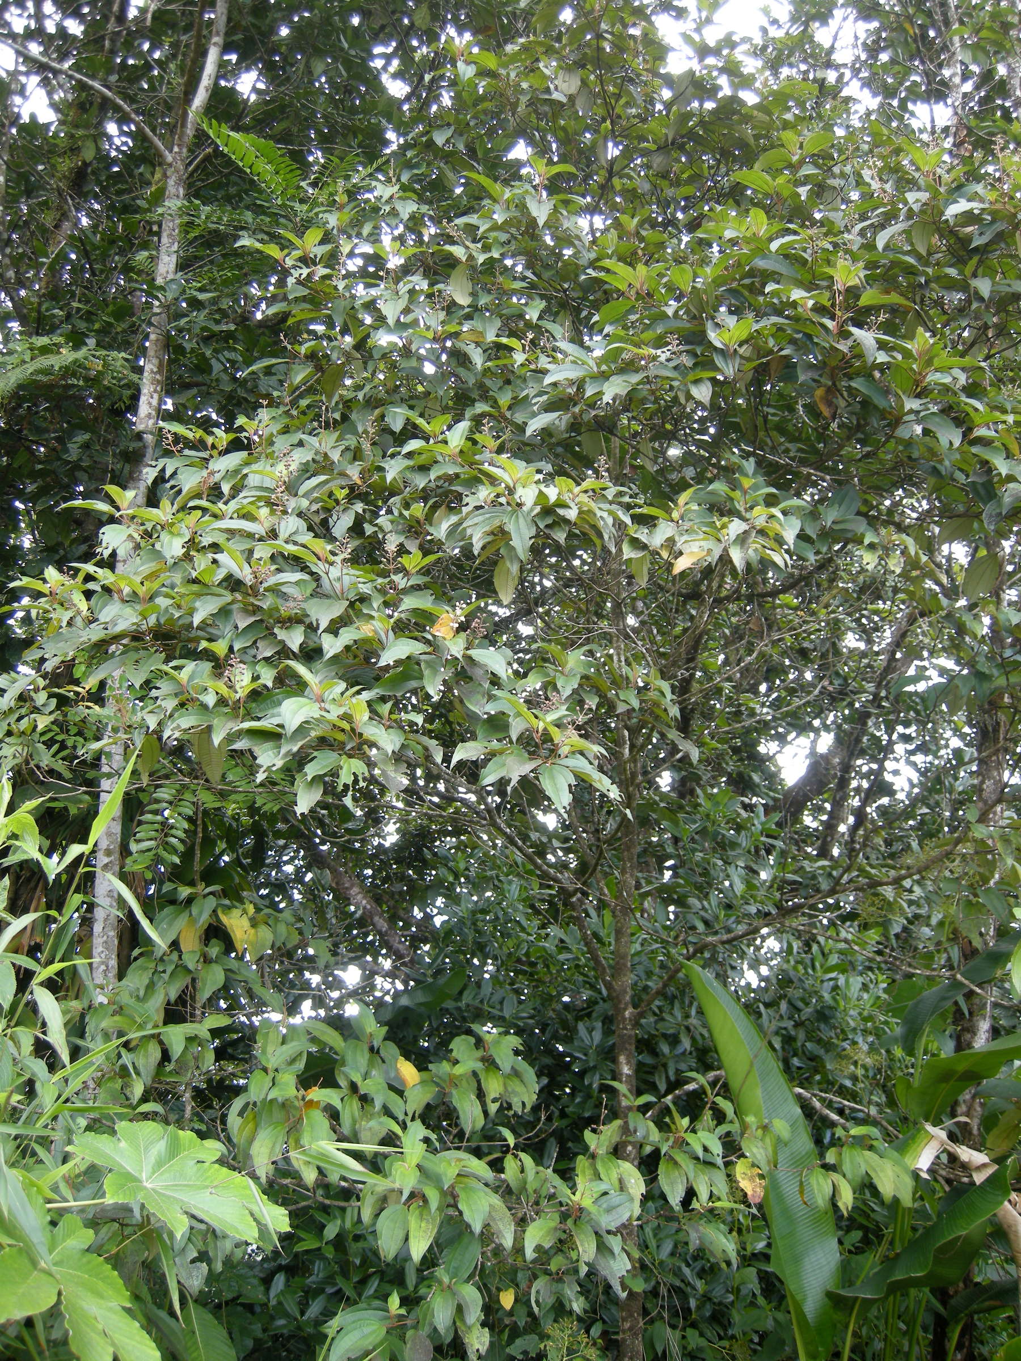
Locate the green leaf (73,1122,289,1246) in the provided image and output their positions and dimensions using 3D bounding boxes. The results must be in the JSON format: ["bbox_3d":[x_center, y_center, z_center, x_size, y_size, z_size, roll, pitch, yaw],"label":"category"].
[{"bbox_3d":[-0.635,0.972,2.700,0.390,0.100,0.360,17,17,14],"label":"green leaf"}]

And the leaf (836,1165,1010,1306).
[{"bbox_3d":[1.158,1.561,3.900,0.530,0.200,0.250,-32,12,-9],"label":"leaf"}]

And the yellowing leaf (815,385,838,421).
[{"bbox_3d":[1.101,-0.968,4.800,0.080,0.120,0.040,-1,-6,12],"label":"yellowing leaf"}]

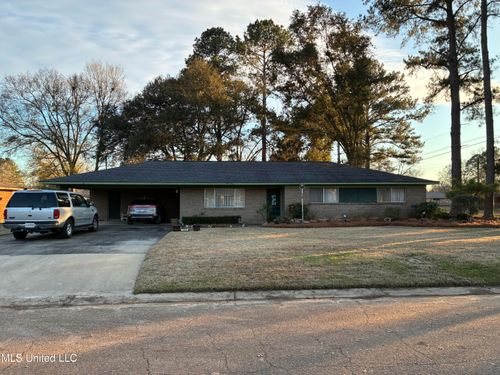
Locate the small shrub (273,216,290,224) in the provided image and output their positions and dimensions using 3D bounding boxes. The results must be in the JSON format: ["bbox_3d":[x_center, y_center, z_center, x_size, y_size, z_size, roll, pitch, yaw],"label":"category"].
[{"bbox_3d":[1.955,2.048,23.300,1.070,0.480,0.850,0,-3,-3],"label":"small shrub"}]

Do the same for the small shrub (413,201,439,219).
[{"bbox_3d":[11.357,1.424,24.300,1.620,1.120,1.500,0,-3,-3],"label":"small shrub"}]

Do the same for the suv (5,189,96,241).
[{"bbox_3d":[-8.217,1.128,16.195,2.000,1.900,5.200,0,-3,-5],"label":"suv"}]

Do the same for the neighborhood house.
[{"bbox_3d":[-0.449,0.264,28.518,24.700,4.600,10.400,0,-3,-3],"label":"neighborhood house"}]

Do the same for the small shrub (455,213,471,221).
[{"bbox_3d":[13.412,1.830,23.700,0.970,0.480,0.850,0,-3,-3],"label":"small shrub"}]

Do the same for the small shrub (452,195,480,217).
[{"bbox_3d":[14.529,1.208,25.200,1.800,1.420,1.700,0,-3,-3],"label":"small shrub"}]

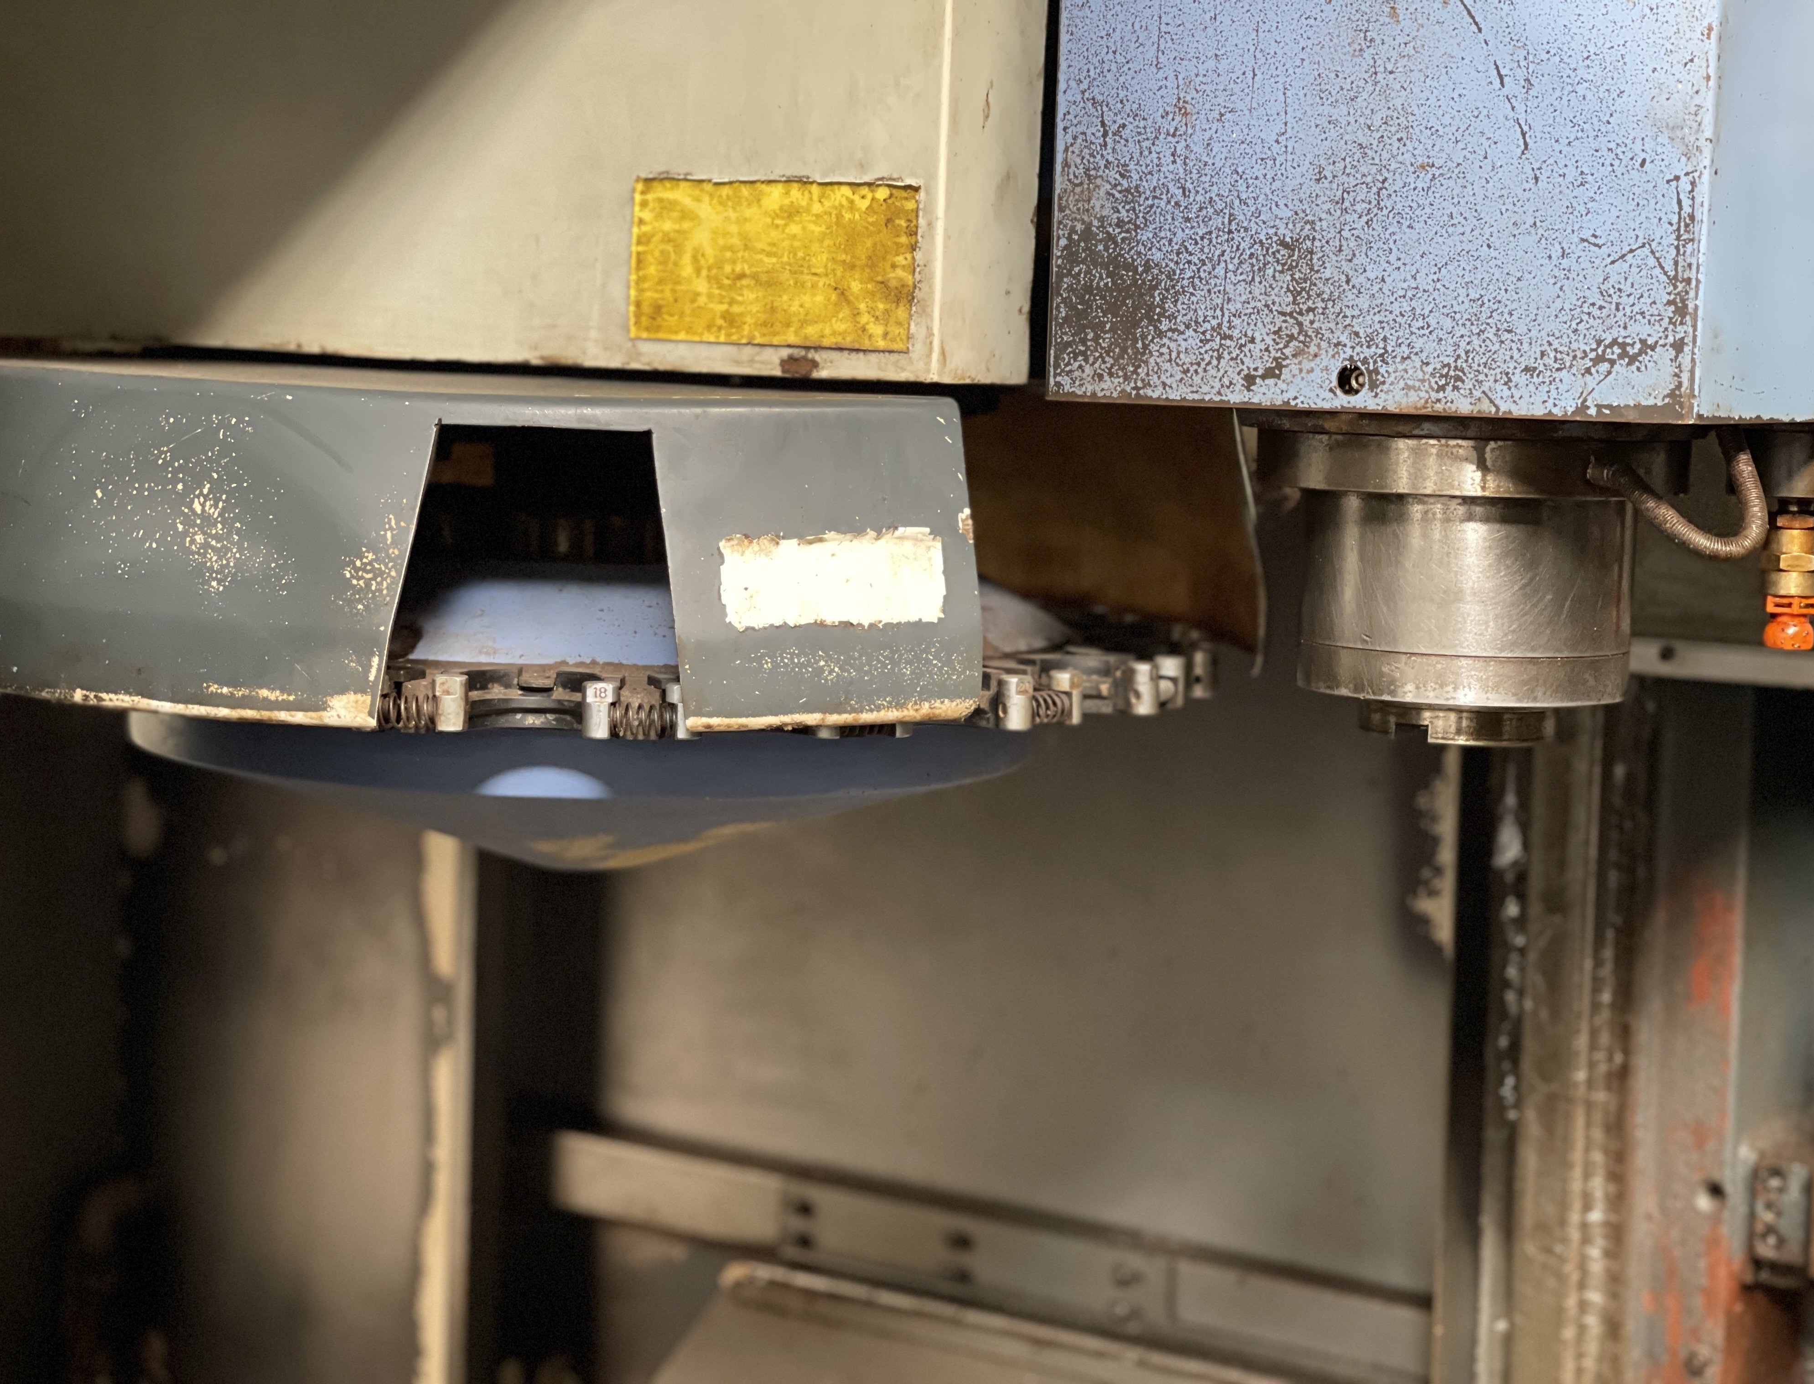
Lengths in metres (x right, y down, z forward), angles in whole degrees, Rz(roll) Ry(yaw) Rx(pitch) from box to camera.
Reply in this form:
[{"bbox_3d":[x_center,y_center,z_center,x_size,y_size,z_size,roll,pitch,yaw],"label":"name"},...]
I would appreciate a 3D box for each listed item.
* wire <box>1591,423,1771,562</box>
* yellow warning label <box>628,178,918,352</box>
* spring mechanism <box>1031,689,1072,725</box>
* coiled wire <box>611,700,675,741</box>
[{"bbox_3d":[0.337,-0.087,1.490,0.077,0.057,0.045,3,6,8],"label":"wire"},{"bbox_3d":[-0.058,-0.183,1.460,0.137,0.070,0.002,5,7,26],"label":"yellow warning label"},{"bbox_3d":[0.066,0.007,1.590,0.017,0.017,0.027,8,8,44],"label":"spring mechanism"},{"bbox_3d":[-0.115,0.013,1.500,0.029,0.017,0.017,1,6,-10],"label":"coiled wire"}]

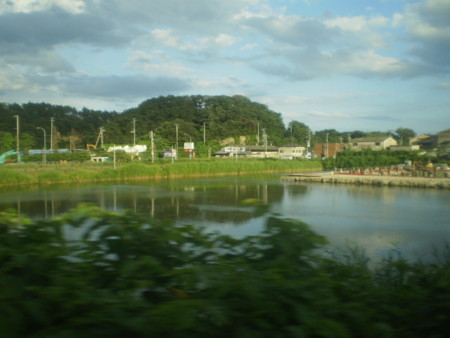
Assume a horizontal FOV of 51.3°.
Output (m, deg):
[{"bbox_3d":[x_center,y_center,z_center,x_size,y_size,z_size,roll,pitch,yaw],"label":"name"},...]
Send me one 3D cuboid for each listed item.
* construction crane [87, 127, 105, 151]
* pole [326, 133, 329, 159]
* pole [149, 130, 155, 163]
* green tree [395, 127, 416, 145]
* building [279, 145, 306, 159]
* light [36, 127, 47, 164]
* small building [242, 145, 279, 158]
[{"bbox_3d":[-39.276,-8.947,142.000,5.400,7.600,2.600,-1,2,-6],"label":"construction crane"},{"bbox_3d":[37.217,-8.533,170.000,0.600,9.600,0.500,-1,2,-17],"label":"pole"},{"bbox_3d":[-18.710,-5.639,120.000,1.300,8.500,0.700,-1,2,-17],"label":"pole"},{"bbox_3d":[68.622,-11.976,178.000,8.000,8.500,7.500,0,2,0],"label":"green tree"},{"bbox_3d":[26.239,-6.725,182.000,11.000,5.700,8.500,-1,2,-11],"label":"building"},{"bbox_3d":[-45.855,-5.823,117.000,2.400,9.500,0.400,0,2,18],"label":"light"},{"bbox_3d":[14.027,-6.915,185.000,14.200,5.600,9.000,-1,2,-14],"label":"small building"}]

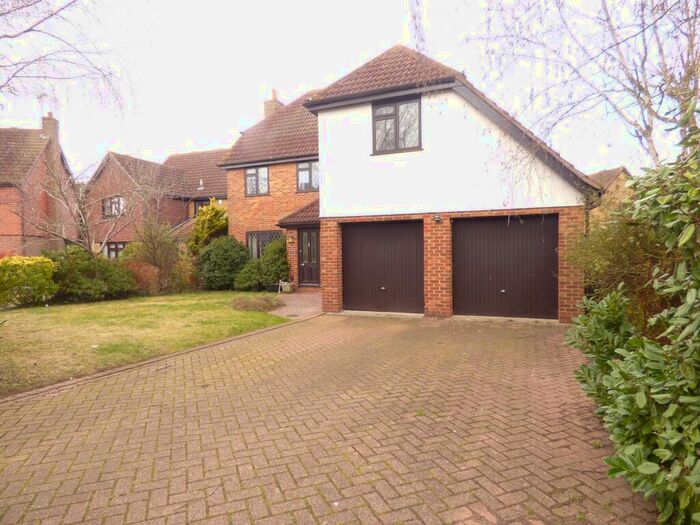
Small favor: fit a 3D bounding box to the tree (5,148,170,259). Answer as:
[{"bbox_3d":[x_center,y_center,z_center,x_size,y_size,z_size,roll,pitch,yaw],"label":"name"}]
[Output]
[{"bbox_3d":[-9.894,-1.483,15.300,6.356,5.572,5.200,-1,1,0],"label":"tree"}]

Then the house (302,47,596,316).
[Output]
[{"bbox_3d":[3.166,-2.372,12.013,6.350,7.060,7.250,0,1,22],"label":"house"}]

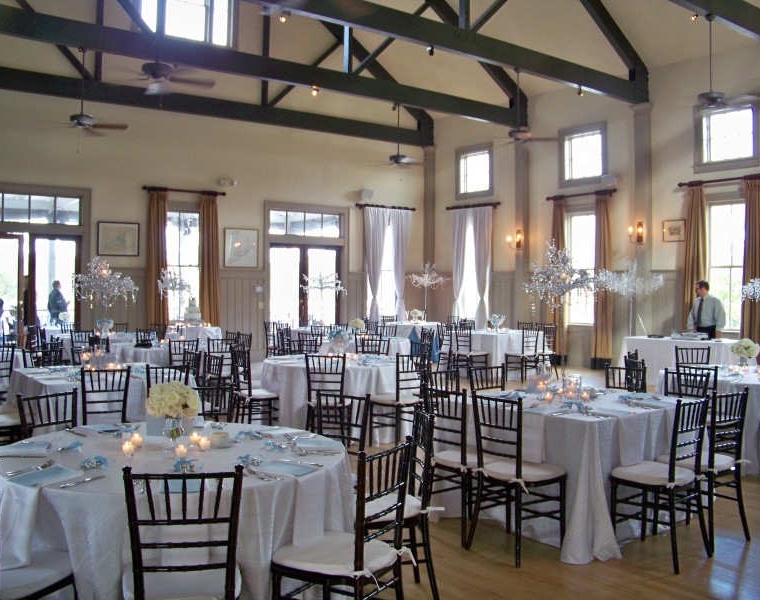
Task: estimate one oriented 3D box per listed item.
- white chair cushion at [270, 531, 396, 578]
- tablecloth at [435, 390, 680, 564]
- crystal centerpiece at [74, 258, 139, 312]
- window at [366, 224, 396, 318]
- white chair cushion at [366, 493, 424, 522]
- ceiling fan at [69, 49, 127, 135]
[{"bbox_3d":[-0.183,0.991,3.004,0.400,0.055,0.385,1,1,36],"label":"white chair cushion"},{"bbox_3d":[1.284,1.068,5.192,1.340,0.770,1.340,0,1,-38],"label":"tablecloth"},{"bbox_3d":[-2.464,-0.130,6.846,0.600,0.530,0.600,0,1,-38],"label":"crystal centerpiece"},{"bbox_3d":[0.064,-0.623,16.692,0.869,2.121,0.121,-1,1,-38],"label":"window"},{"bbox_3d":[-0.015,0.991,3.636,0.389,0.051,0.389,0,1,-9],"label":"white chair cushion"},{"bbox_3d":[-3.949,-2.794,10.120,1.313,1.071,1.313,-1,1,-38],"label":"ceiling fan"}]

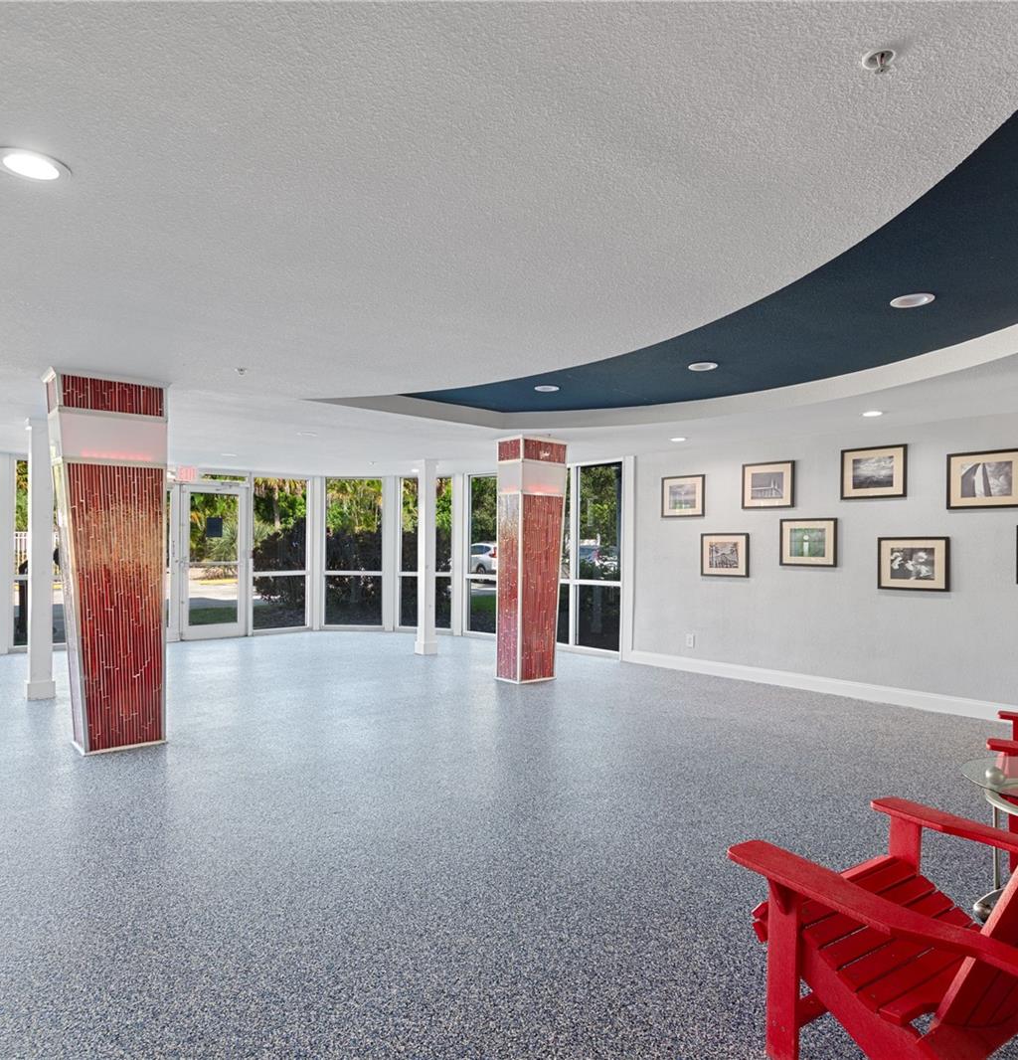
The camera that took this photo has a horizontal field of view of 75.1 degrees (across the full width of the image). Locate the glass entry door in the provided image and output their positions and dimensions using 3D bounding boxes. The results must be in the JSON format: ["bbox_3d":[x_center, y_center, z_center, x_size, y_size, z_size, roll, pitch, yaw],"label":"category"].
[{"bbox_3d":[-4.156,0.460,9.356,0.870,2.140,0.050,1,-1,-36],"label":"glass entry door"}]

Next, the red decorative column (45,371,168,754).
[{"bbox_3d":[-2.670,0.220,4.425,0.660,2.420,0.420,2,-1,-40],"label":"red decorative column"}]

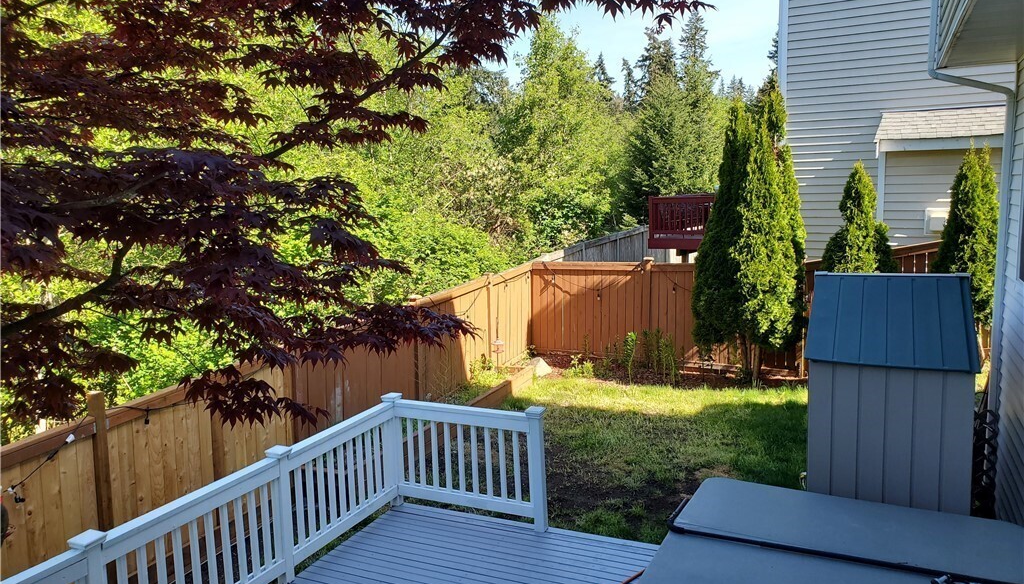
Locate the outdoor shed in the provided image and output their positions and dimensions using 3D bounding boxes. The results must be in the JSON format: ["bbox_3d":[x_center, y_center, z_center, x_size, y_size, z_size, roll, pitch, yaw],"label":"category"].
[{"bbox_3d":[3.759,0.988,7.770,1.381,2.330,2.200,2,8,24],"label":"outdoor shed"}]

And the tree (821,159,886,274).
[{"bbox_3d":[5.175,-0.348,11.666,1.027,3.191,1.027,2,8,24],"label":"tree"}]

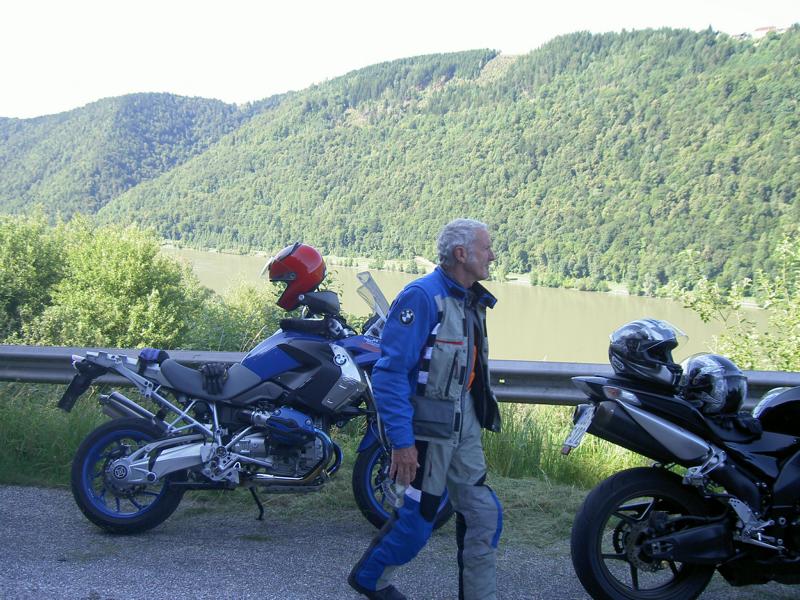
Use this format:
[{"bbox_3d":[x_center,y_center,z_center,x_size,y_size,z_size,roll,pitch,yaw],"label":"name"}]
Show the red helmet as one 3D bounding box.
[{"bbox_3d":[-0.550,-0.124,4.700,0.325,0.310,0.260,-19,4,1],"label":"red helmet"}]

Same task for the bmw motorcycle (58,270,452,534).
[{"bbox_3d":[-0.752,0.562,4.939,2.190,1.460,0.900,1,-6,-1],"label":"bmw motorcycle"}]

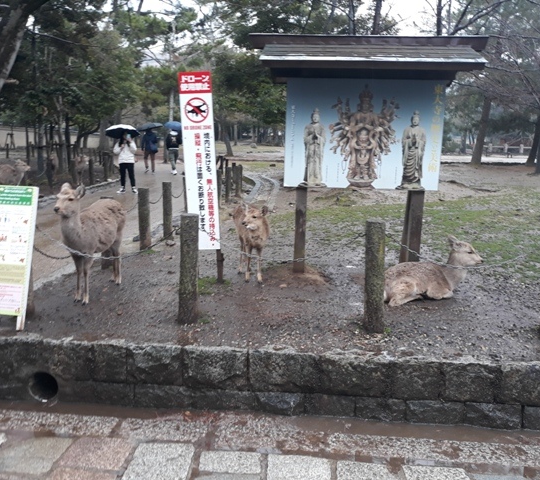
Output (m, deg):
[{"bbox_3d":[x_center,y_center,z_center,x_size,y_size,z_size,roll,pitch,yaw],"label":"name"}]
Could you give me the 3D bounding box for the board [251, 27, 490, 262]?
[{"bbox_3d":[0.939,-0.820,5.196,2.352,2.473,0.931,2,12,3],"label":"board"}]

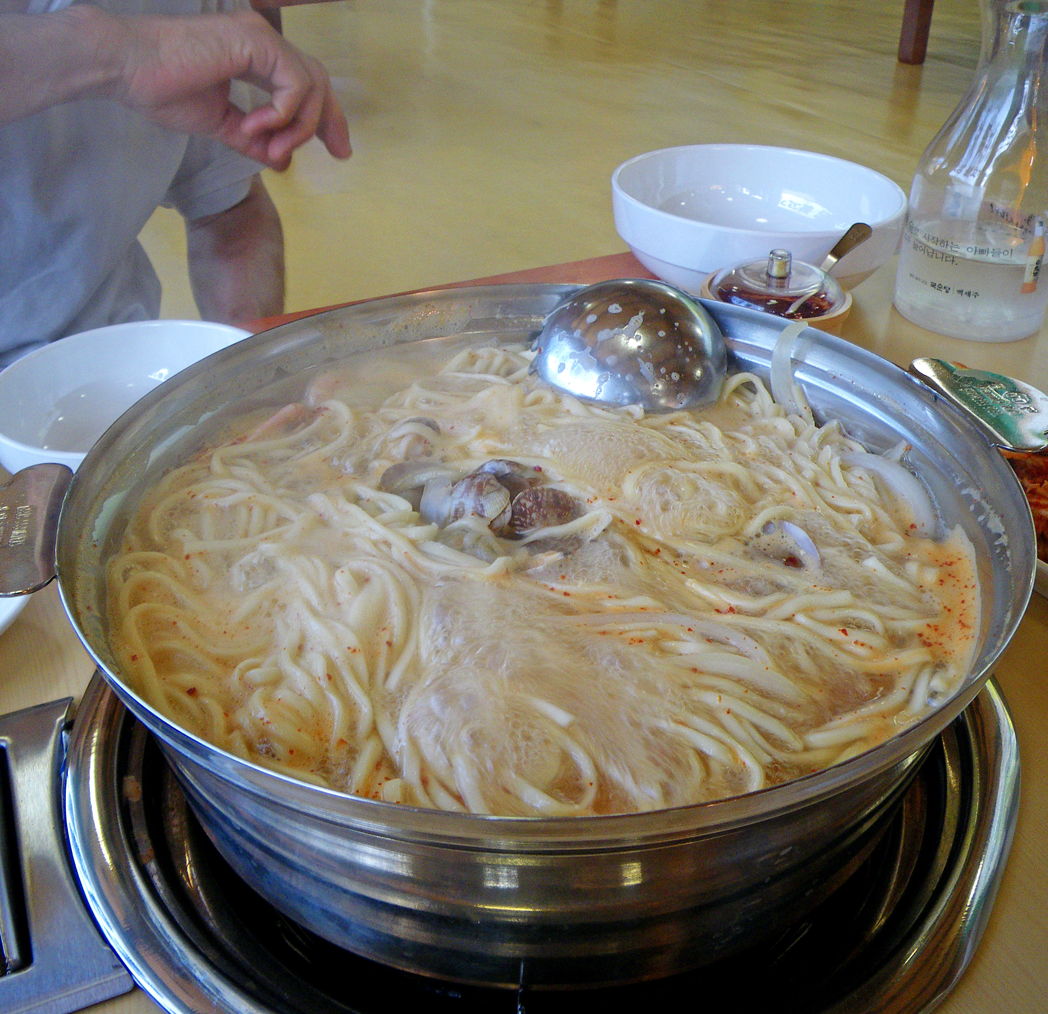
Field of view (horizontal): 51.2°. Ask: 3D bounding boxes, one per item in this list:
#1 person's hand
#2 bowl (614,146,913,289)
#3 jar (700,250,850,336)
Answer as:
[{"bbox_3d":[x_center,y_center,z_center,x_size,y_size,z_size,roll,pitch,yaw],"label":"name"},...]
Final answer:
[{"bbox_3d":[-0.183,-0.259,0.680,0.150,0.098,0.088,0,33,0],"label":"person's hand"},{"bbox_3d":[0.151,-0.178,0.734,0.190,0.076,0.190,0,33,0],"label":"bowl"},{"bbox_3d":[0.143,-0.109,0.625,0.086,0.081,0.086,0,33,0],"label":"jar"}]

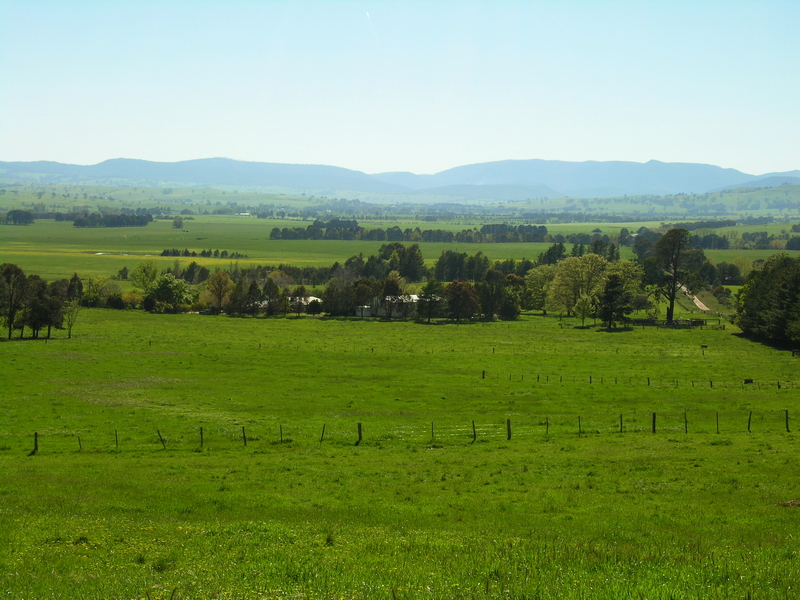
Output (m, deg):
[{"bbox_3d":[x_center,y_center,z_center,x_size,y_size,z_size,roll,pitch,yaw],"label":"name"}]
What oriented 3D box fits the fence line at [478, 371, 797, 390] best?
[{"bbox_3d":[31.487,11.258,193.006,49.048,1.350,0.300,3,5,37],"label":"fence line"}]

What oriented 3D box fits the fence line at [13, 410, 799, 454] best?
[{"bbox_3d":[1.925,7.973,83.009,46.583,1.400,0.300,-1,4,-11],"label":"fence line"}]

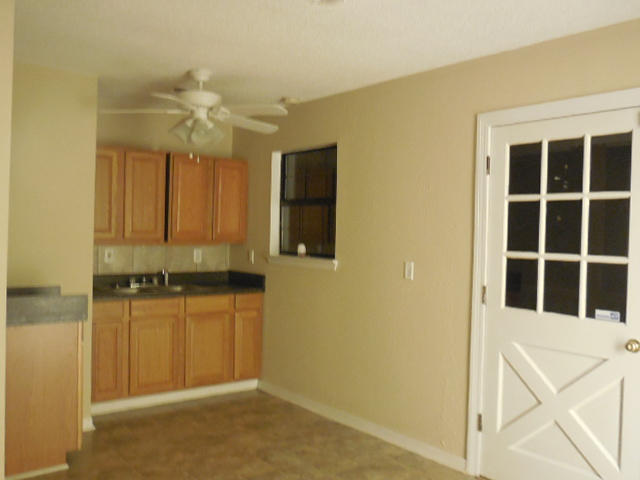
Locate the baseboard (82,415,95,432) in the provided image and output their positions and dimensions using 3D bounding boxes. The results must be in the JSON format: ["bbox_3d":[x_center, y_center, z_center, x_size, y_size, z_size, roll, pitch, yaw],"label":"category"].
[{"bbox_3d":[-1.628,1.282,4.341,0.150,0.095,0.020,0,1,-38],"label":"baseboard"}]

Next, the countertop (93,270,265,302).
[{"bbox_3d":[-1.286,0.376,5.267,1.552,0.145,0.625,0,1,-38],"label":"countertop"}]

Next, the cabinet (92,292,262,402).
[{"bbox_3d":[-1.302,0.838,5.284,1.552,0.780,0.605,0,1,-38],"label":"cabinet"}]

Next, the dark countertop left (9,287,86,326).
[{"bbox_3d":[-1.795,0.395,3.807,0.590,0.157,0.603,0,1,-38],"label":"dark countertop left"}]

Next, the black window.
[{"bbox_3d":[-0.080,-0.302,5.141,0.070,0.872,0.850,0,1,-38],"label":"black window"}]

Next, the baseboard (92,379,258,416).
[{"bbox_3d":[-1.162,1.276,5.112,1.545,0.098,0.017,0,1,-38],"label":"baseboard"}]

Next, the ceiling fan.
[{"bbox_3d":[-0.773,-0.859,4.077,1.280,0.483,1.280,0,1,-38],"label":"ceiling fan"}]

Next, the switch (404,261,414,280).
[{"bbox_3d":[0.585,0.205,4.129,0.011,0.118,0.072,0,1,-38],"label":"switch"}]

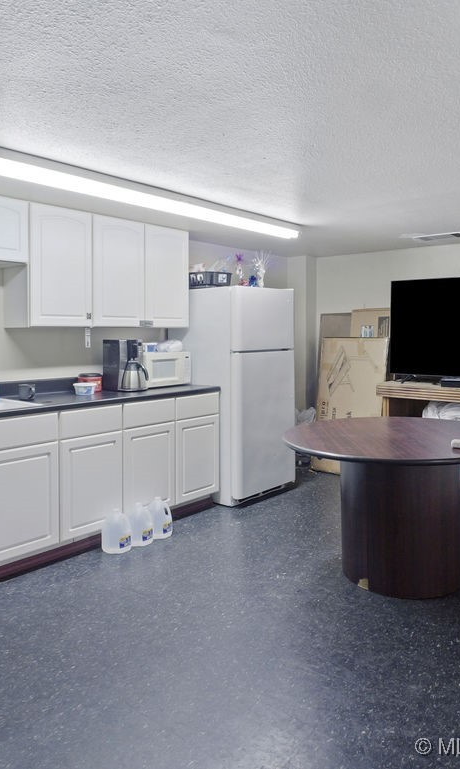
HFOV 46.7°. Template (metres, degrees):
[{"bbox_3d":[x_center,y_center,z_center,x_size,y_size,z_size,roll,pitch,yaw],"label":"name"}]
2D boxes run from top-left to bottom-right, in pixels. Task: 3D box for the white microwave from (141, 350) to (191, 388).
[{"bbox_3d":[-0.619,-0.128,4.338,0.340,0.277,0.522,5,7,41],"label":"white microwave"}]

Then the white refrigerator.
[{"bbox_3d":[0.044,0.049,4.615,0.765,1.690,0.720,-4,4,-44],"label":"white refrigerator"}]

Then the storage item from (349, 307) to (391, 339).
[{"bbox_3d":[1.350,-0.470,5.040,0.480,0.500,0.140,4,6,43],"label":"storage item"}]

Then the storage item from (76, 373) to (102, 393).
[{"bbox_3d":[-1.016,-0.012,3.876,0.157,0.115,0.157,5,7,41],"label":"storage item"}]

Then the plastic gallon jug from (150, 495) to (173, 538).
[{"bbox_3d":[-0.468,0.868,3.520,0.157,0.256,0.157,3,4,42],"label":"plastic gallon jug"}]

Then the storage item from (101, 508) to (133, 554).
[{"bbox_3d":[-0.697,0.890,3.280,0.157,0.258,0.157,3,4,42],"label":"storage item"}]

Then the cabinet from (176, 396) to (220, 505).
[{"bbox_3d":[-0.455,0.451,4.154,0.608,0.776,0.454,3,4,42],"label":"cabinet"}]

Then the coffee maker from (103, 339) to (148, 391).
[{"bbox_3d":[-0.765,-0.141,3.946,0.290,0.370,0.210,3,4,42],"label":"coffee maker"}]

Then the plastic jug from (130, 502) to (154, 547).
[{"bbox_3d":[-0.563,0.876,3.391,0.152,0.262,0.152,5,7,41],"label":"plastic jug"}]

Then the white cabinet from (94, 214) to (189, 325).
[{"bbox_3d":[-0.738,-0.792,3.965,0.320,0.741,0.894,5,7,41],"label":"white cabinet"}]

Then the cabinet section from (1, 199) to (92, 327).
[{"bbox_3d":[-1.217,-0.771,3.601,0.330,0.773,0.450,4,6,43],"label":"cabinet section"}]

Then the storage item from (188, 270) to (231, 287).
[{"bbox_3d":[-0.165,-0.872,4.440,0.330,0.130,0.220,4,6,41],"label":"storage item"}]

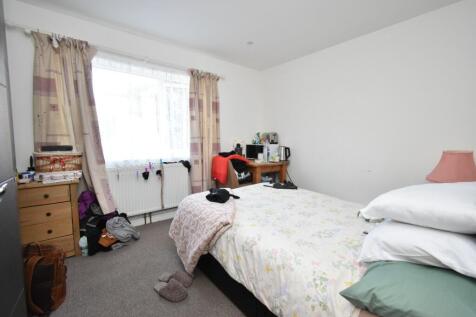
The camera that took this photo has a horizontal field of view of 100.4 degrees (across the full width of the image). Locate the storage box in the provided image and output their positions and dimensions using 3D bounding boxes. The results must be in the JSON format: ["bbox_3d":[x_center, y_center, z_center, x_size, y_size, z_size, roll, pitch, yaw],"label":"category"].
[{"bbox_3d":[-1.722,0.037,1.920,0.325,0.155,0.220,-4,8,-38],"label":"storage box"}]

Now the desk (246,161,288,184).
[{"bbox_3d":[0.311,0.450,3.344,0.750,0.755,0.660,-4,8,-38],"label":"desk"}]

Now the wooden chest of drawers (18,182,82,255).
[{"bbox_3d":[-1.843,0.578,1.874,0.580,0.745,0.365,-4,8,-38],"label":"wooden chest of drawers"}]

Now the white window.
[{"bbox_3d":[-1.198,-0.552,2.535,1.270,1.210,0.100,-4,8,-38],"label":"white window"}]

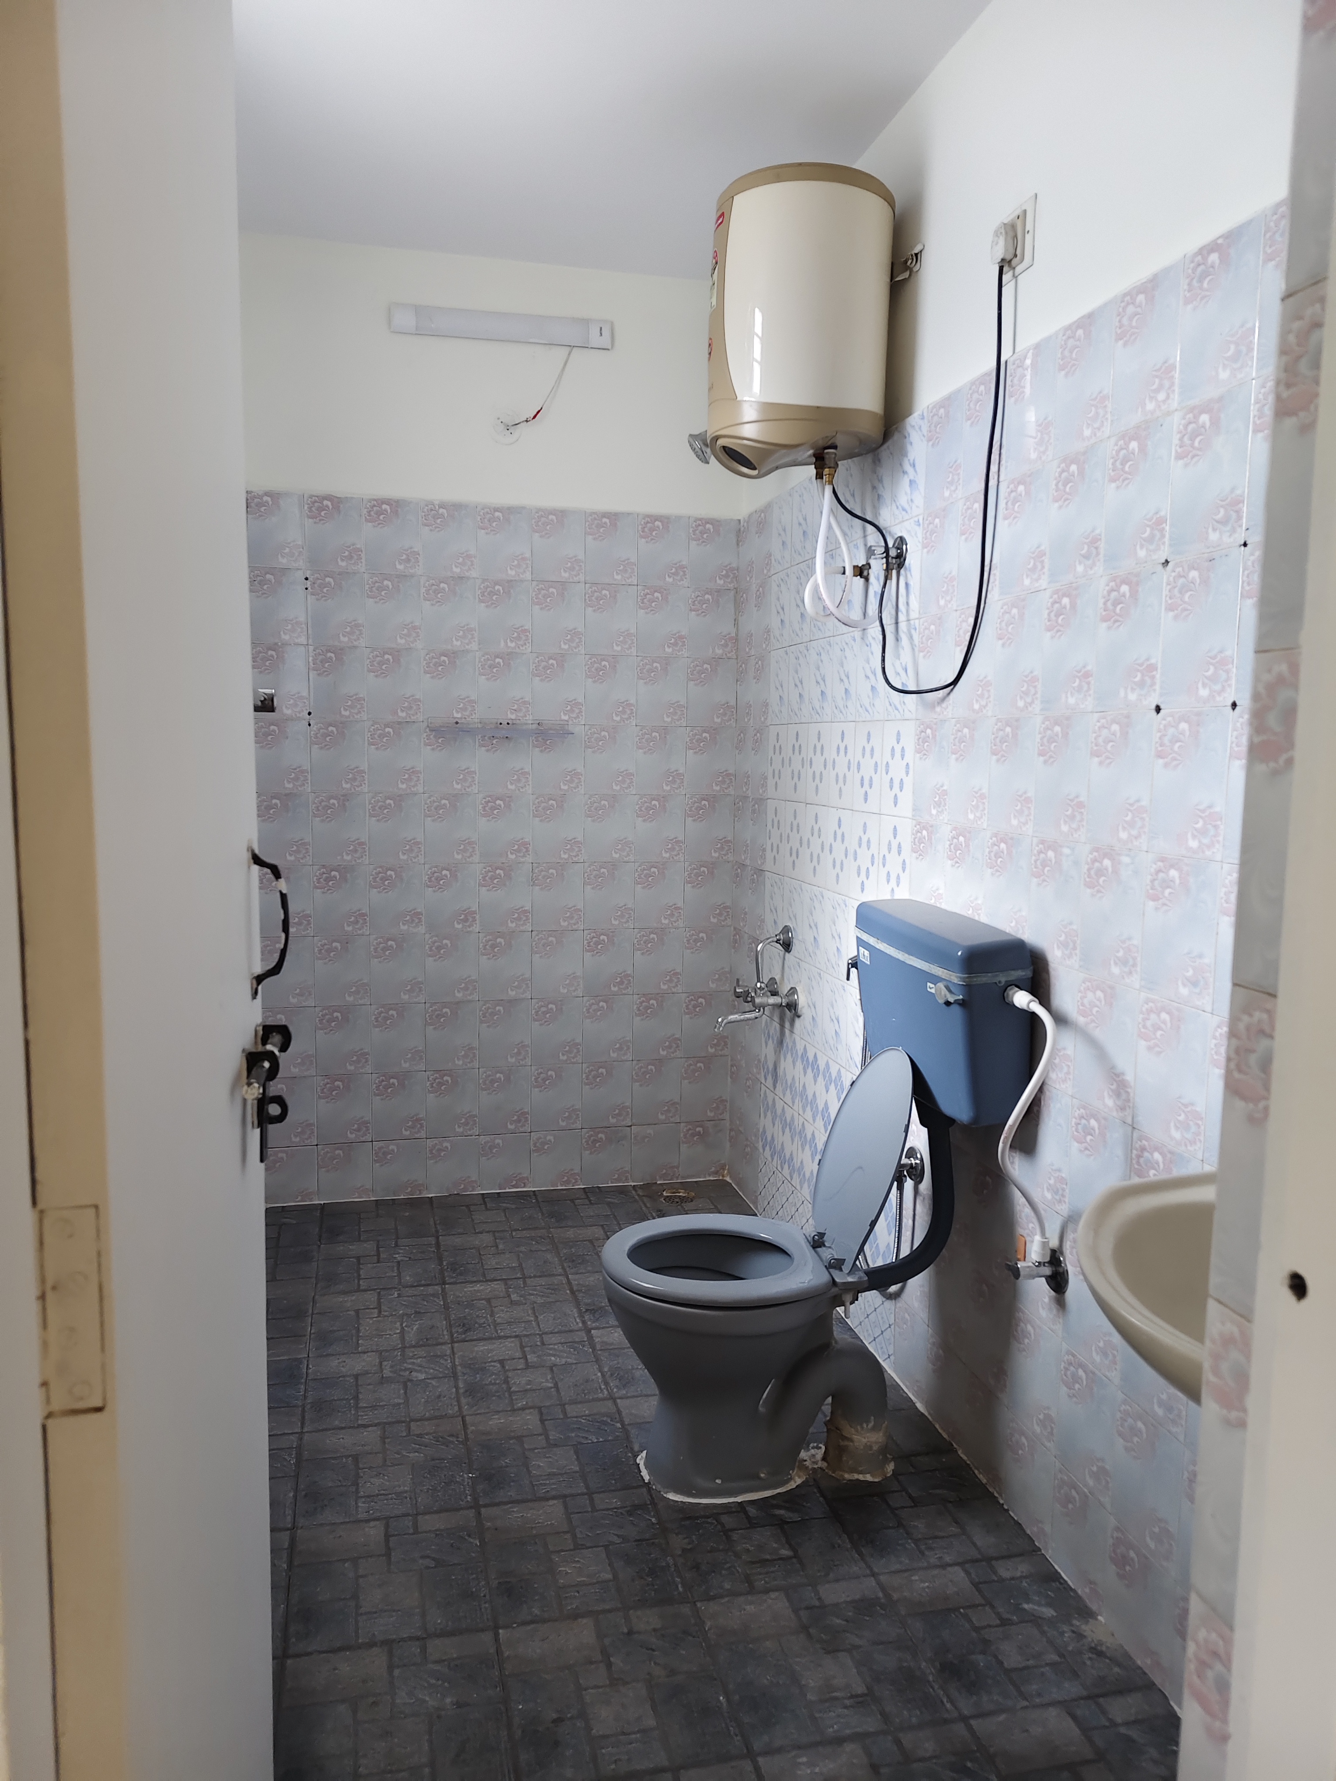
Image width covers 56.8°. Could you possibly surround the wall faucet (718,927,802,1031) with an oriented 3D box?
[{"bbox_3d":[0.222,0.226,3.198,0.185,0.265,0.240,-1,7,-14],"label":"wall faucet"}]

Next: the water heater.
[{"bbox_3d":[0.261,-1.070,2.452,0.360,0.560,0.355,1,7,0],"label":"water heater"}]

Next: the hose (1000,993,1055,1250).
[{"bbox_3d":[0.564,0.375,1.984,0.085,0.440,0.140,-1,7,-14],"label":"hose"}]

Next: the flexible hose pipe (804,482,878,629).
[{"bbox_3d":[0.357,-0.675,2.503,0.160,0.285,0.180,-1,7,-14],"label":"flexible hose pipe"}]

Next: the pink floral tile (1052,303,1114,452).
[{"bbox_3d":[0.637,-0.775,1.885,0.010,0.200,0.152,-1,7,-14],"label":"pink floral tile"}]

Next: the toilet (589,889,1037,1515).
[{"bbox_3d":[0.220,0.550,2.214,0.680,1.025,0.440,-1,7,-14],"label":"toilet"}]

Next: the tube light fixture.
[{"bbox_3d":[-0.447,-1.544,3.372,0.613,0.077,0.030,-1,7,-14],"label":"tube light fixture"}]

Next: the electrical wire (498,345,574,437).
[{"bbox_3d":[-0.366,-1.390,3.413,0.205,0.245,0.030,-1,7,-14],"label":"electrical wire"}]

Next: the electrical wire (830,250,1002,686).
[{"bbox_3d":[0.445,-0.715,2.276,0.150,0.690,0.440,-1,7,-14],"label":"electrical wire"}]

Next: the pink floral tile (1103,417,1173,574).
[{"bbox_3d":[0.672,-0.559,1.761,0.010,0.200,0.152,-1,7,-14],"label":"pink floral tile"}]

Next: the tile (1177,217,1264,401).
[{"bbox_3d":[0.712,-0.740,1.590,0.010,0.200,0.152,-1,7,-14],"label":"tile"}]

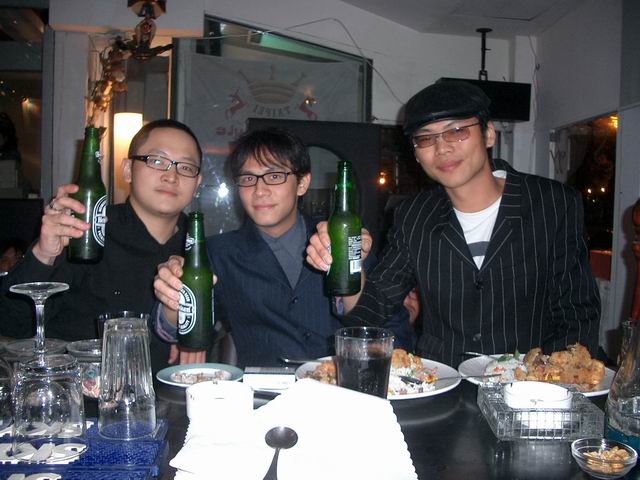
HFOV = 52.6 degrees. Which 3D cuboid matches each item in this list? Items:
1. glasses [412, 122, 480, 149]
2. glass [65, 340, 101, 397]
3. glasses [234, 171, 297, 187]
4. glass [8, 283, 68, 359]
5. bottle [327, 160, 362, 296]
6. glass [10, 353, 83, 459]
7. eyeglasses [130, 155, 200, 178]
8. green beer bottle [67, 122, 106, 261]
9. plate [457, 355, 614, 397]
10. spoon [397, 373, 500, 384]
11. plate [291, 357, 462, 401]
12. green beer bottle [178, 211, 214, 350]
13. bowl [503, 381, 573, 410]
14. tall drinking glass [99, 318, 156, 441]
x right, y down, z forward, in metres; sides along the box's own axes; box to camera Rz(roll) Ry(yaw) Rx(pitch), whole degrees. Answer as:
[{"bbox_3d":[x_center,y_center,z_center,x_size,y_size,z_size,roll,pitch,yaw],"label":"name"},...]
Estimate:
[{"bbox_3d":[0.283,-0.225,1.382,0.138,0.042,0.130,-7,8,33],"label":"glasses"},{"bbox_3d":[-0.363,0.210,1.054,0.095,0.075,0.095,0,4,0],"label":"glass"},{"bbox_3d":[-0.116,-0.145,1.567,0.140,0.042,0.140,-5,4,11],"label":"glasses"},{"bbox_3d":[-0.334,0.142,0.774,0.074,0.168,0.074,1,2,0],"label":"glass"},{"bbox_3d":[0.044,-0.020,1.125,0.061,0.234,0.061,0,3,0],"label":"bottle"},{"bbox_3d":[-0.294,0.182,0.706,0.082,0.097,0.082,1,2,0],"label":"glass"},{"bbox_3d":[-0.353,-0.164,1.491,0.142,0.042,0.140,12,-4,-26],"label":"eyeglasses"},{"bbox_3d":[-0.399,-0.078,1.120,0.061,0.234,0.061,4,3,-5],"label":"green beer bottle"},{"bbox_3d":[0.365,0.235,1.085,0.266,0.023,0.266,0,4,0],"label":"plate"},{"bbox_3d":[0.213,0.226,1.054,0.175,0.022,0.038,-4,4,-3],"label":"spoon"},{"bbox_3d":[0.096,0.235,1.081,0.274,0.023,0.274,0,4,0],"label":"plate"},{"bbox_3d":[-0.210,0.069,1.095,0.061,0.234,0.061,2,3,0],"label":"green beer bottle"},{"bbox_3d":[0.278,0.213,0.826,0.086,0.040,0.086,1,2,0],"label":"bowl"},{"bbox_3d":[-0.251,0.177,0.839,0.075,0.145,0.075,0,4,0],"label":"tall drinking glass"}]

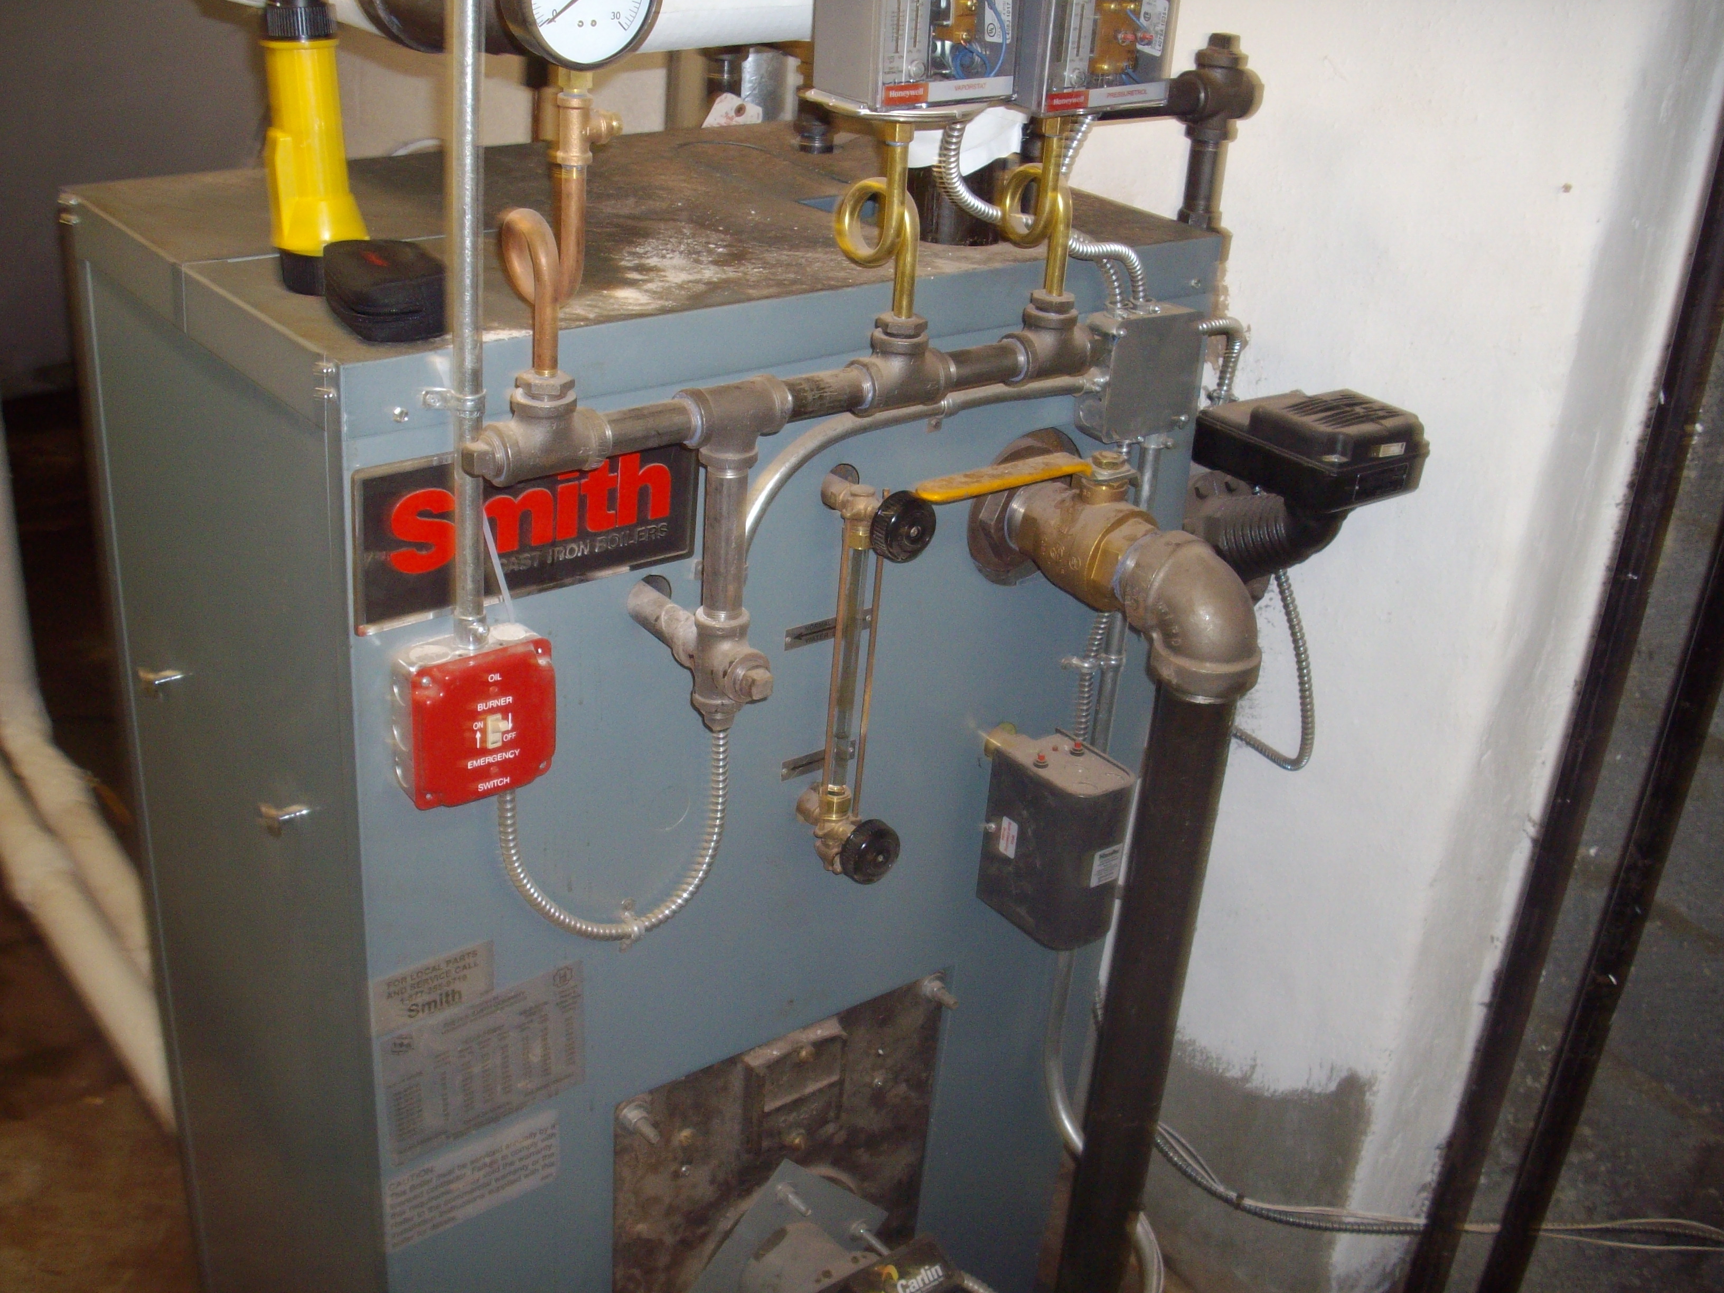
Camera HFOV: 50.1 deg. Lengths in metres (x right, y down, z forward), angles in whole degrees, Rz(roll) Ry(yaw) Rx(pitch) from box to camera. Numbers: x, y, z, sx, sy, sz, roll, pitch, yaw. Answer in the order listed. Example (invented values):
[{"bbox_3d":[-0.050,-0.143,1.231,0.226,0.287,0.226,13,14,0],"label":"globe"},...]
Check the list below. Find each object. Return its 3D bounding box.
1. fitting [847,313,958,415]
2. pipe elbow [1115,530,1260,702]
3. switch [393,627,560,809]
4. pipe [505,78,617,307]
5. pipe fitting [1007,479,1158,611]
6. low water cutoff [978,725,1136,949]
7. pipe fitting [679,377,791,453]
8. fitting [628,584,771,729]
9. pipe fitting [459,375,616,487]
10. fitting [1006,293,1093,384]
[{"bbox_3d":[0.029,-0.193,1.237,0.069,0.060,0.038,-16,32,-36],"label":"fitting"},{"bbox_3d":[0.249,-0.025,1.384,0.084,0.101,0.100,-16,32,-36],"label":"pipe elbow"},{"bbox_3d":[-0.253,0.042,1.205,0.101,0.100,0.050,-16,32,-36],"label":"switch"},{"bbox_3d":[-0.176,-0.257,1.050,0.054,0.136,0.069,-16,32,-36],"label":"pipe"},{"bbox_3d":[0.183,-0.084,1.450,0.080,0.096,0.121,-16,32,-36],"label":"pipe fitting"},{"bbox_3d":[0.170,0.165,1.596,0.076,0.154,0.108,-16,32,-36],"label":"low water cutoff"},{"bbox_3d":[-0.082,-0.141,1.165,0.068,0.056,0.038,-16,32,-36],"label":"pipe fitting"},{"bbox_3d":[-0.107,0.010,1.250,0.040,0.087,0.147,-16,32,-36],"label":"fitting"},{"bbox_3d":[-0.193,-0.127,1.072,0.087,0.060,0.039,-16,32,-36],"label":"pipe fitting"},{"bbox_3d":[0.136,-0.226,1.317,0.067,0.056,0.038,-16,32,-36],"label":"fitting"}]

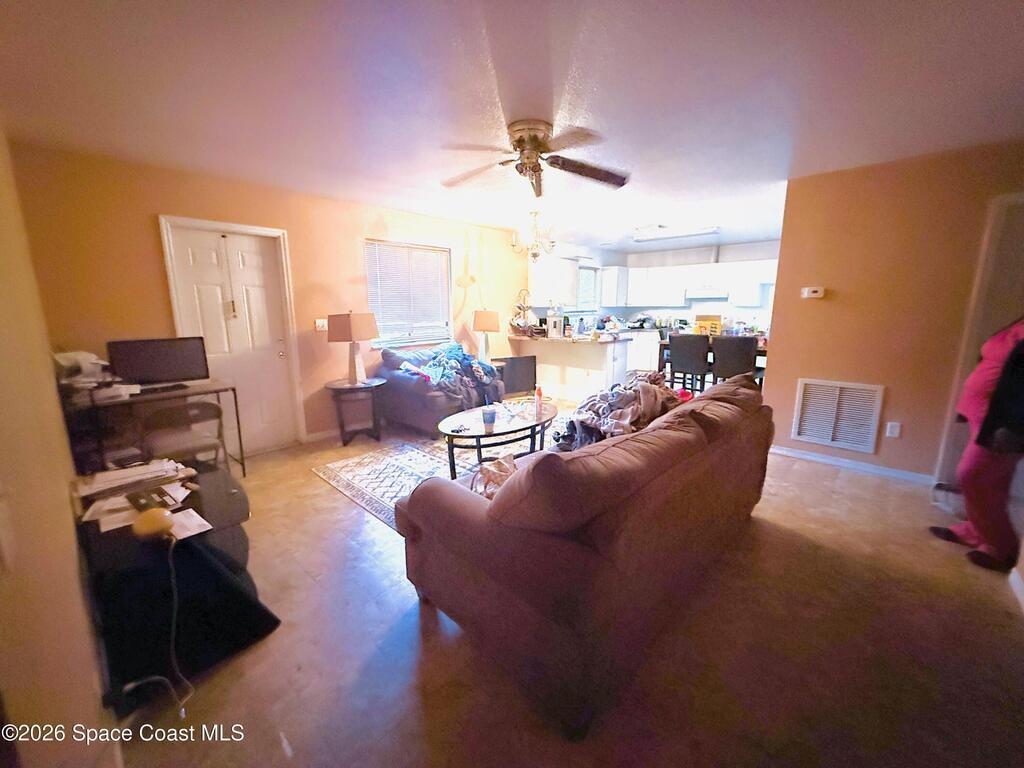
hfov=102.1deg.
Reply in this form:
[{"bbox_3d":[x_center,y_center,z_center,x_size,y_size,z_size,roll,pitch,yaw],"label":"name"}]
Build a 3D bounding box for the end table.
[{"bbox_3d":[-1.598,0.278,4.355,0.590,0.605,0.590,10,14,42],"label":"end table"}]

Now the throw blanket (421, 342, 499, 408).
[{"bbox_3d":[-0.659,-0.122,4.906,0.800,0.640,0.880,10,14,42],"label":"throw blanket"}]

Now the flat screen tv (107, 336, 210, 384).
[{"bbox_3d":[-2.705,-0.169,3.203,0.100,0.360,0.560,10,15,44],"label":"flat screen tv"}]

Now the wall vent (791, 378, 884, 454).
[{"bbox_3d":[2.792,0.268,3.585,0.580,0.565,0.030,10,15,44],"label":"wall vent"}]

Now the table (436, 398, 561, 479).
[{"bbox_3d":[-0.073,0.498,3.514,0.735,0.460,1.250,9,13,39],"label":"table"}]

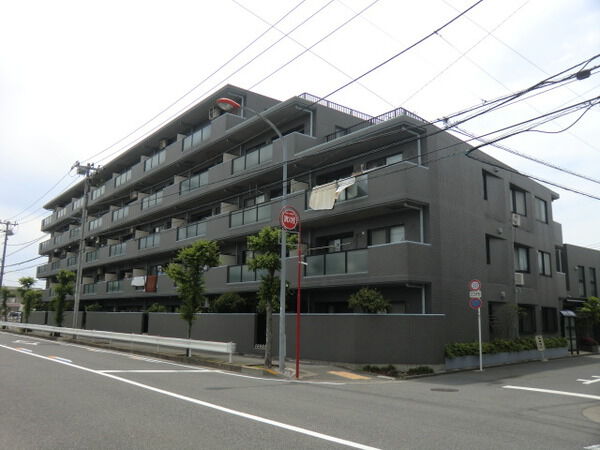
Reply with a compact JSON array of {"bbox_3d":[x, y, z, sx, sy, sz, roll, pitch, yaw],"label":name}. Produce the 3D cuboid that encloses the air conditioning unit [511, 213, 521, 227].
[{"bbox_3d":[9.663,-0.226,22.769,0.740,0.560,0.300,8,-12,-38],"label":"air conditioning unit"}]

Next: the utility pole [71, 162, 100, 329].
[{"bbox_3d":[-14.475,1.513,33.345,1.800,11.730,0.750,7,-12,-38],"label":"utility pole"}]

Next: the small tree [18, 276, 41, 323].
[{"bbox_3d":[-24.799,7.213,46.063,1.900,5.000,1.900,9,-13,-38],"label":"small tree"}]

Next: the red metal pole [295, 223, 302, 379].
[{"bbox_3d":[-0.016,2.043,13.978,0.090,4.290,0.090,9,-12,-38],"label":"red metal pole"}]

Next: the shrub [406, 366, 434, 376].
[{"bbox_3d":[3.579,4.305,14.946,0.800,0.270,0.580,10,-14,-43],"label":"shrub"}]

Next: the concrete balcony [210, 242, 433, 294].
[{"bbox_3d":[-0.069,2.192,22.349,1.400,1.380,13.400,9,-13,-38],"label":"concrete balcony"}]

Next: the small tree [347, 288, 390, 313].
[{"bbox_3d":[2.454,3.533,17.676,1.350,2.690,1.350,9,-13,-38],"label":"small tree"}]

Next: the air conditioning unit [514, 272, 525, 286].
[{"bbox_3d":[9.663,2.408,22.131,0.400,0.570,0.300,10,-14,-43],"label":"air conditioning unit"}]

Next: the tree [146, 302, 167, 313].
[{"bbox_3d":[-8.736,5.764,30.465,1.050,2.110,1.050,8,-12,-38],"label":"tree"}]

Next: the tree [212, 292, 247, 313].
[{"bbox_3d":[-3.587,4.739,24.981,1.700,2.750,1.700,9,-13,-38],"label":"tree"}]

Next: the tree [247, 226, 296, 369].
[{"bbox_3d":[-0.901,2.254,16.054,1.500,4.470,1.500,0,-10,0],"label":"tree"}]

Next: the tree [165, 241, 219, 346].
[{"bbox_3d":[-4.229,2.872,19.961,1.950,4.560,1.950,8,-12,-38],"label":"tree"}]

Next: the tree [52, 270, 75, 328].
[{"bbox_3d":[-16.796,5.518,35.627,1.400,4.590,1.400,8,-12,-38],"label":"tree"}]

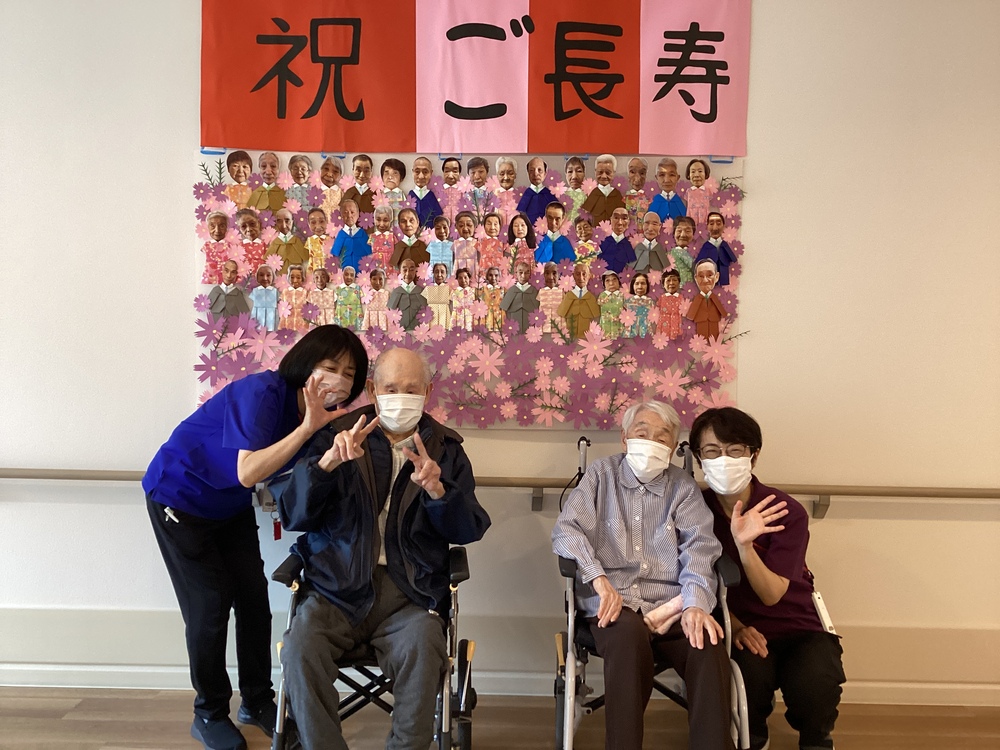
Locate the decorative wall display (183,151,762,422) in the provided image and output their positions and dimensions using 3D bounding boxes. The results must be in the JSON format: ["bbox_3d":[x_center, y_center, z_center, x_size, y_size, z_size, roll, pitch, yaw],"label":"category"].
[{"bbox_3d":[-0.101,-0.278,2.966,1.845,0.925,0.050,1,3,0],"label":"decorative wall display"}]

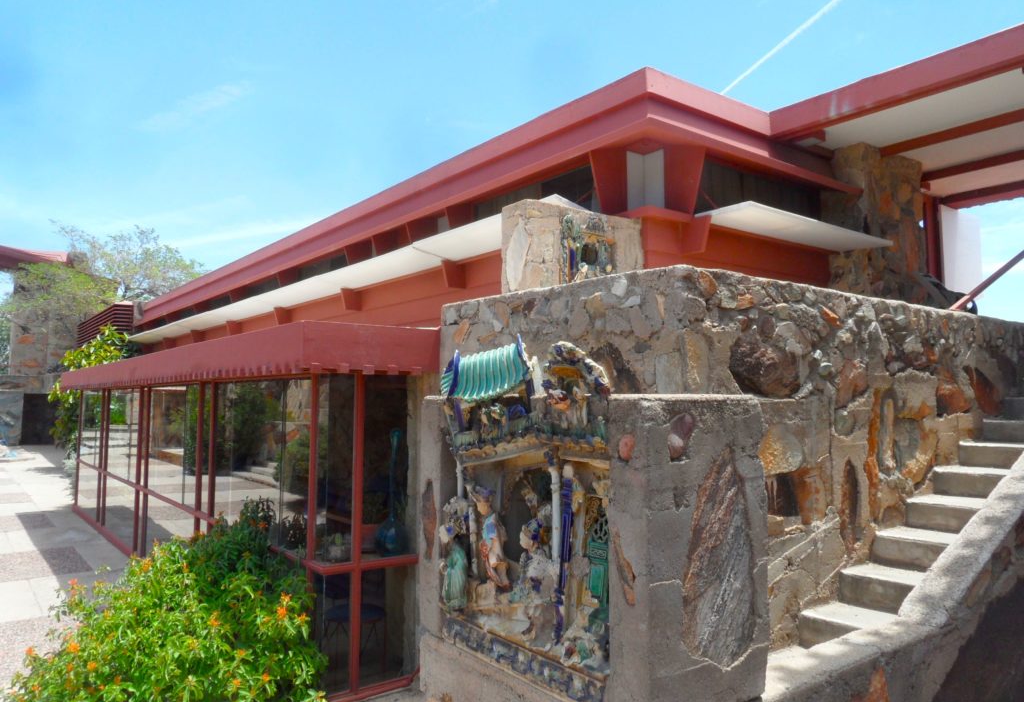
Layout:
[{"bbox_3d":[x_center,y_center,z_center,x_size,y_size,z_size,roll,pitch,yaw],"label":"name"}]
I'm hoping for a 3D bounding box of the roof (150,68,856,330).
[{"bbox_3d":[-2.805,-1.163,11.357,2.700,0.450,15.150,4,-5,-39],"label":"roof"}]

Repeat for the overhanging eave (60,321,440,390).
[{"bbox_3d":[-4.055,0.280,8.437,1.050,0.310,10.370,4,-5,-39],"label":"overhanging eave"}]

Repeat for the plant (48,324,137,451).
[{"bbox_3d":[-7.650,0.765,12.946,1.170,2.380,1.200,4,-5,-39],"label":"plant"}]

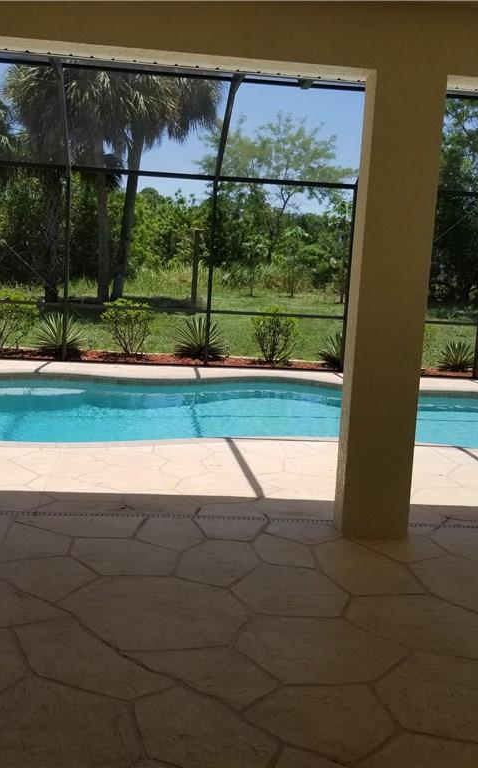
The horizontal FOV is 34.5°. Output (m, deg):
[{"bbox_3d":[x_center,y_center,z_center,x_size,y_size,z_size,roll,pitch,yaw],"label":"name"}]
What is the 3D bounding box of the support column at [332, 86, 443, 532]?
[{"bbox_3d":[0.879,-0.410,4.582,0.412,2.680,0.220,2,8,-7],"label":"support column"}]

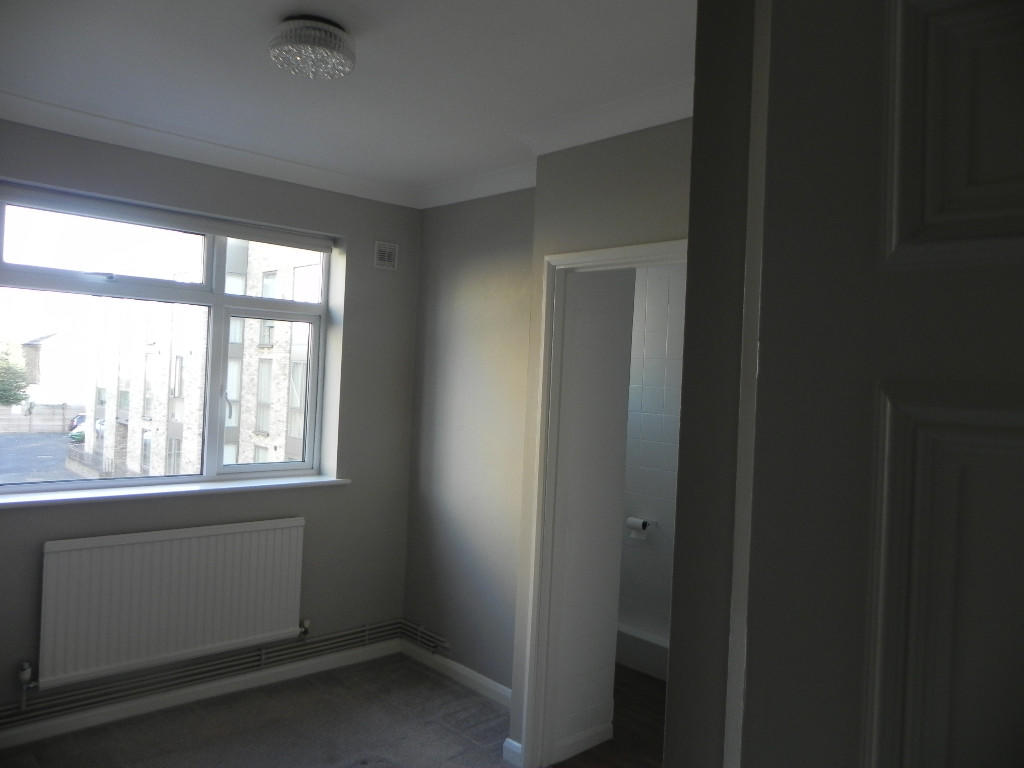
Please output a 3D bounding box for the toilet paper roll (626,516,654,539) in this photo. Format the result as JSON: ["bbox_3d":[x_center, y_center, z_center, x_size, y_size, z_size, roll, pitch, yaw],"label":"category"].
[{"bbox_3d":[0.694,0.775,4.154,0.075,0.090,0.135,2,0,-42],"label":"toilet paper roll"}]

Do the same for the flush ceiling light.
[{"bbox_3d":[-0.592,-0.993,2.284,0.248,0.088,0.248,3,0,0],"label":"flush ceiling light"}]

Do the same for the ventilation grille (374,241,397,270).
[{"bbox_3d":[-0.670,-0.688,4.148,0.139,0.142,0.016,2,0,-42],"label":"ventilation grille"}]

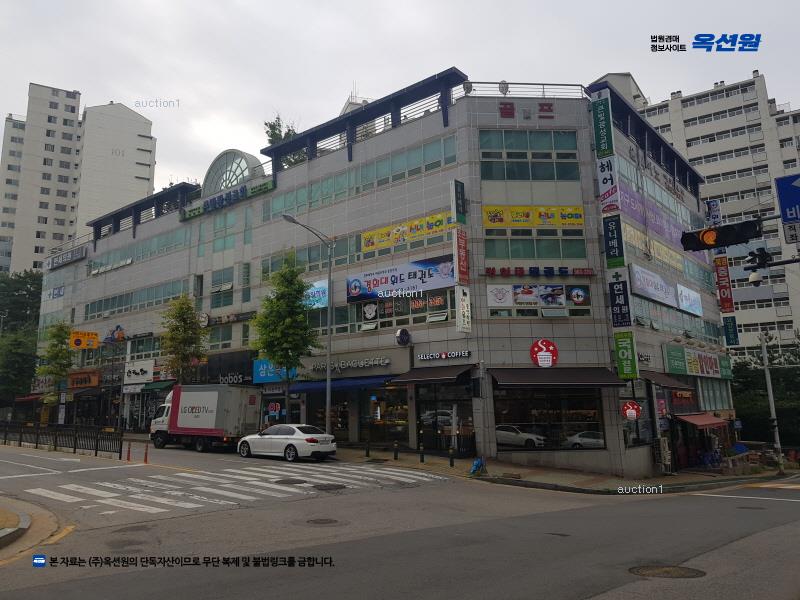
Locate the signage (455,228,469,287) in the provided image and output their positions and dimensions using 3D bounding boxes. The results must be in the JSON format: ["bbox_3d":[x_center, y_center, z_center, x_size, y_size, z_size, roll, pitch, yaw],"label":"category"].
[{"bbox_3d":[2.761,-1.924,27.153,0.200,2.450,0.712,-10,-14,39],"label":"signage"}]

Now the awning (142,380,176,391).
[{"bbox_3d":[-17.120,6.110,42.478,3.000,0.650,1.150,-9,-13,37],"label":"awning"}]

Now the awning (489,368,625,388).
[{"bbox_3d":[6.766,3.392,26.128,5.526,0.969,1.500,0,-11,-4],"label":"awning"}]

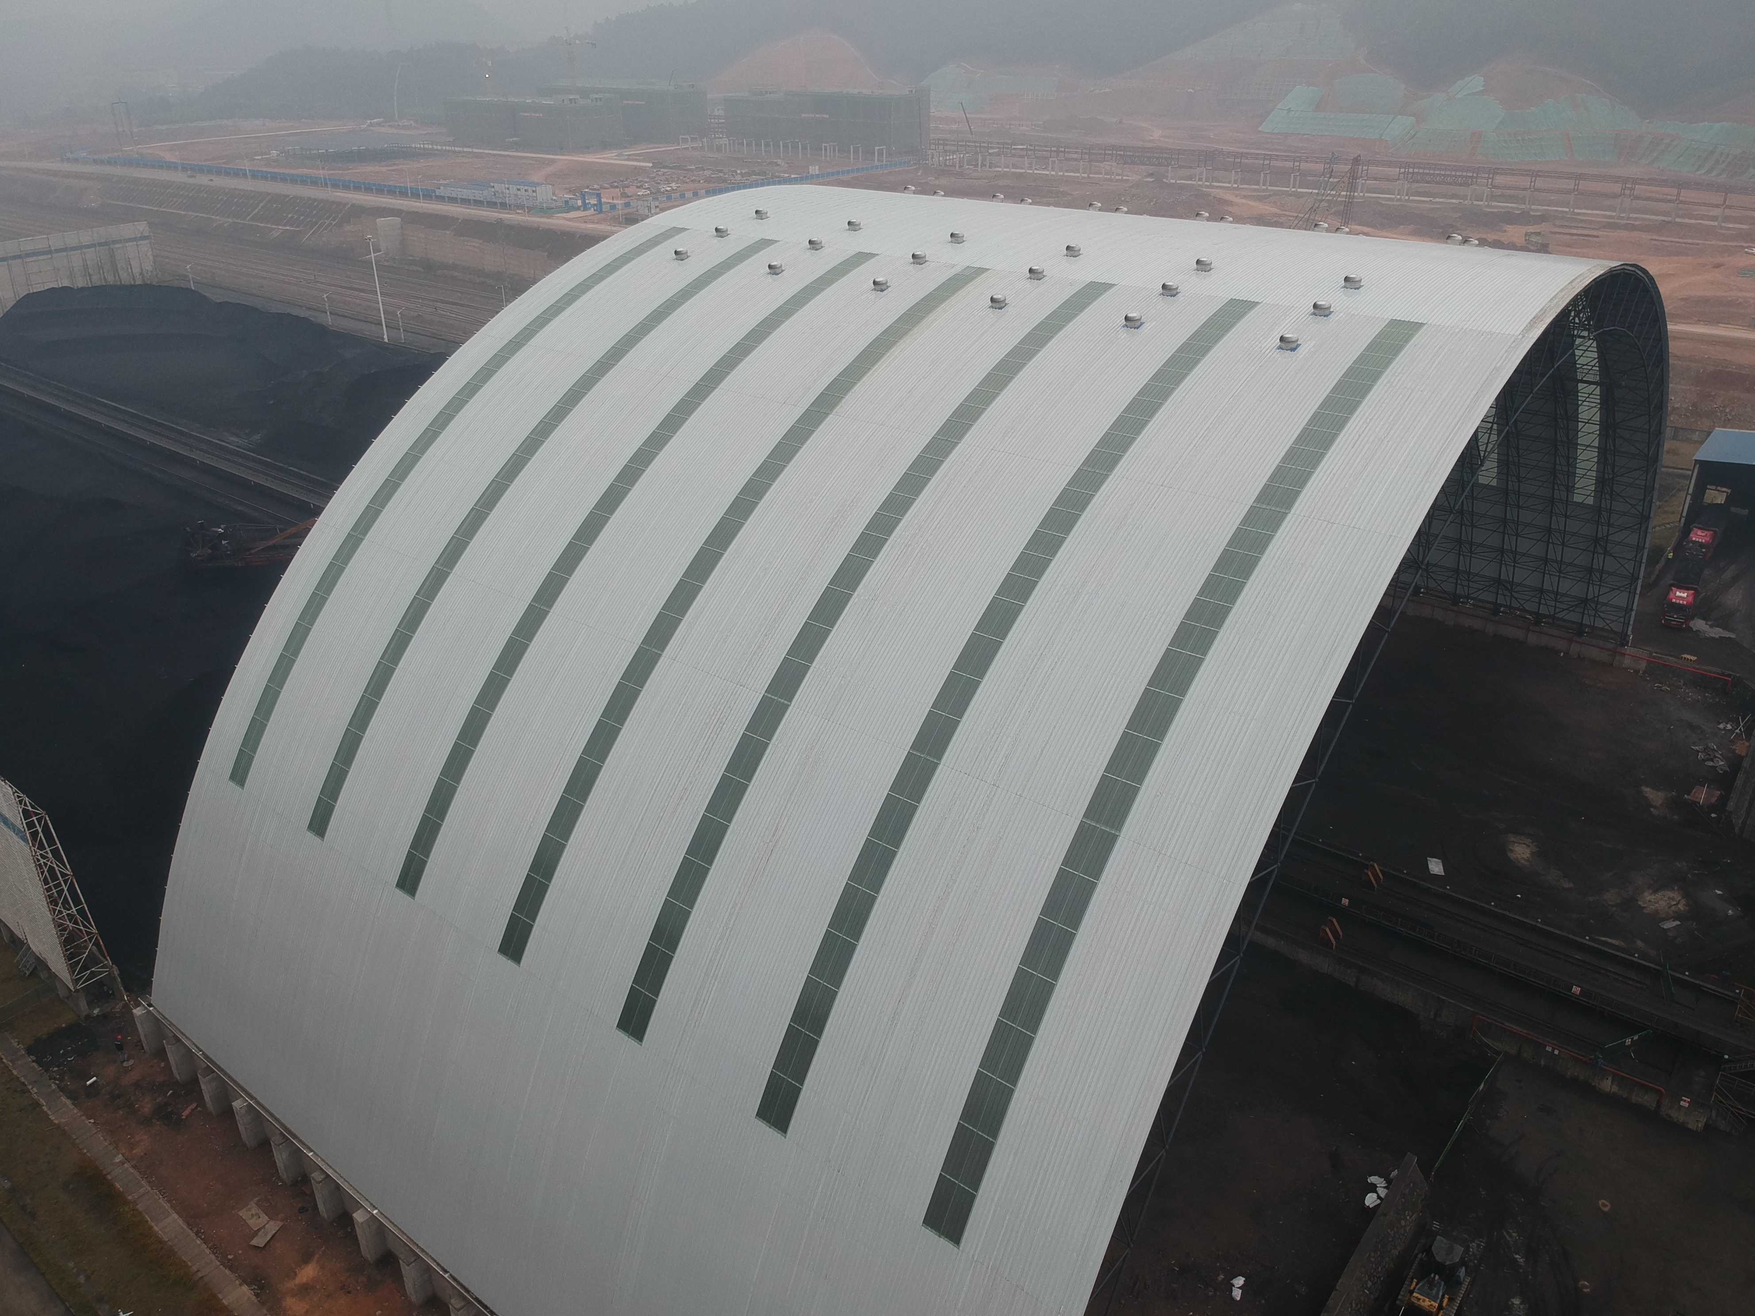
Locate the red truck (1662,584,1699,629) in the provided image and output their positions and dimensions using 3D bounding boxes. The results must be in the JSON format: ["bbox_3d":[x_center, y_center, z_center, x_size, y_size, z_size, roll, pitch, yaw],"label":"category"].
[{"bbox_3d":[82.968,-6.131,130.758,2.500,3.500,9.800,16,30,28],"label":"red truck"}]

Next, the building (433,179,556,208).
[{"bbox_3d":[-140.893,-172.546,465.050,54.000,6.600,9.000,16,31,29],"label":"building"}]

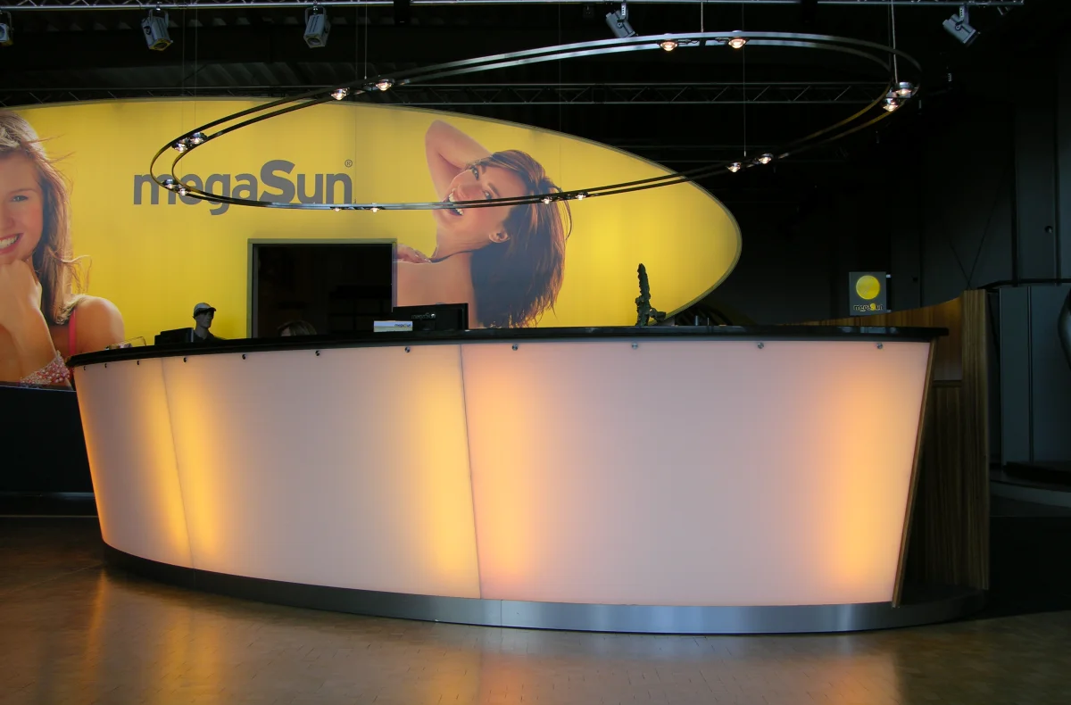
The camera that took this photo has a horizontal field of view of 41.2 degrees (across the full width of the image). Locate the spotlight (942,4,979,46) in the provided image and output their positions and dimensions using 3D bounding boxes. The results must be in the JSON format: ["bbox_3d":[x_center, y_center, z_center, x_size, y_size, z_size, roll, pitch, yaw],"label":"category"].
[{"bbox_3d":[4.003,-3.055,13.300,0.330,0.320,0.220,39,15,24],"label":"spotlight"}]

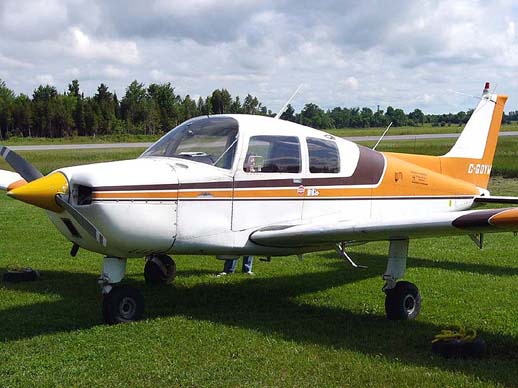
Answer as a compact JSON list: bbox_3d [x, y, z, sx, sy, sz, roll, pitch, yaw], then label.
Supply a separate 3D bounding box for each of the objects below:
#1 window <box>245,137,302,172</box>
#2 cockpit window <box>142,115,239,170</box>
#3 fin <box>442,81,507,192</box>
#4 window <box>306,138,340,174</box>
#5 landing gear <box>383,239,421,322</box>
[{"bbox_3d":[0.130,-0.388,9.966,0.870,0.380,0.070,-4,-6,-45],"label":"window"},{"bbox_3d":[-0.783,-0.497,9.811,1.120,0.530,0.880,3,4,45],"label":"cockpit window"},{"bbox_3d":[2.934,-0.782,13.523,0.150,1.440,1.550,3,4,45],"label":"fin"},{"bbox_3d":[0.674,-0.407,10.511,0.500,0.375,0.070,-4,-6,-45],"label":"window"},{"bbox_3d":[1.335,0.813,9.429,0.220,0.790,0.480,3,4,45],"label":"landing gear"}]

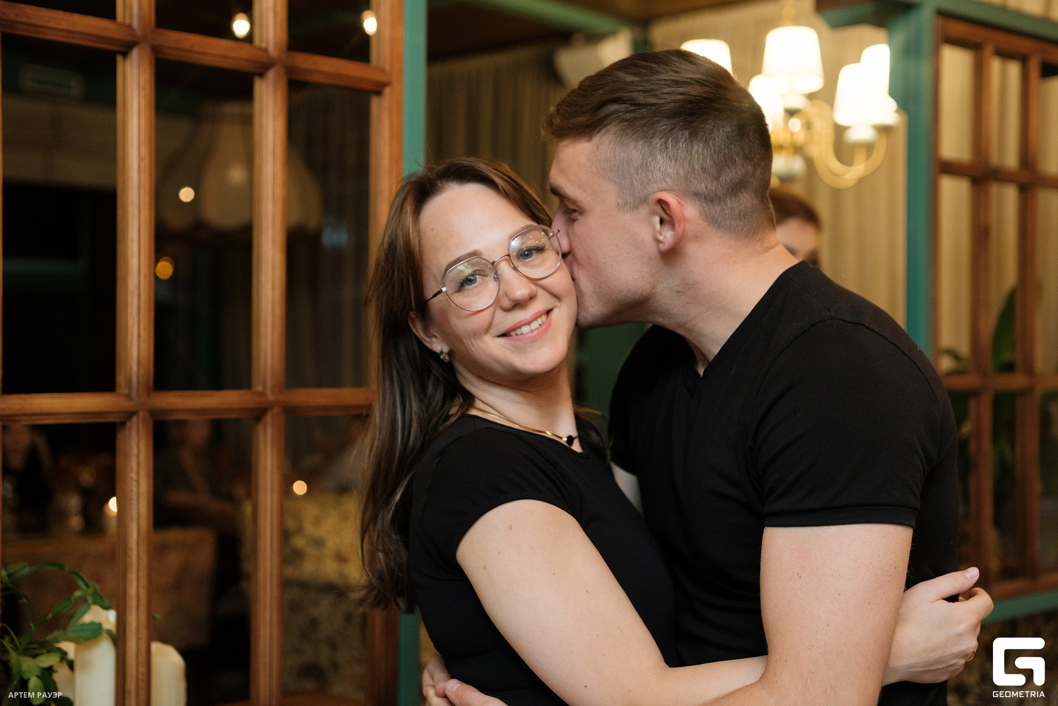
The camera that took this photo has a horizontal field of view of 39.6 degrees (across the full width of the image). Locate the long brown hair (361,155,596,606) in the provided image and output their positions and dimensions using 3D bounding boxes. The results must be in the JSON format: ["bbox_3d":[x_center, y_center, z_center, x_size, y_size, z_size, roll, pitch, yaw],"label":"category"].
[{"bbox_3d":[-0.050,0.032,1.480,0.235,0.455,0.225,1,0,-24],"label":"long brown hair"}]

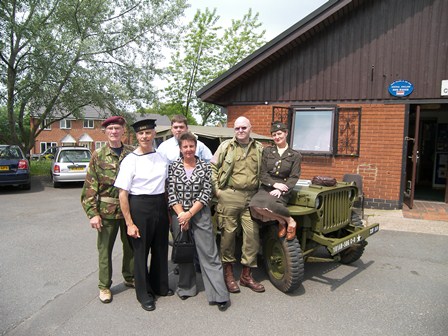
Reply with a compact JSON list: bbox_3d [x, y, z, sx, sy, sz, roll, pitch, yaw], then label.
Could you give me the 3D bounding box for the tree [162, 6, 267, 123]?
[{"bbox_3d":[-0.643,-5.445,21.693,7.400,11.019,7.200,1,4,0],"label":"tree"}]

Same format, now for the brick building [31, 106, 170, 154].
[{"bbox_3d":[-16.177,-4.700,41.552,16.800,7.100,8.000,-1,4,-30],"label":"brick building"}]

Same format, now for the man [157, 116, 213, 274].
[{"bbox_3d":[-0.466,0.309,3.809,0.620,1.870,0.360,1,4,-7],"label":"man"}]

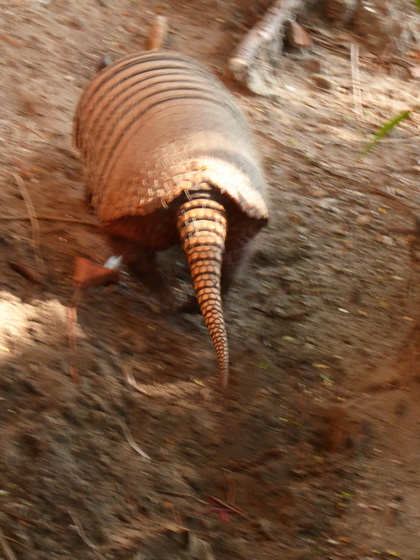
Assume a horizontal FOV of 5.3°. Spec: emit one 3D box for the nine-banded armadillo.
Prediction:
[{"bbox_3d":[-0.042,-0.106,5.067,0.205,0.200,0.680,-5,24,-12],"label":"nine-banded armadillo"}]

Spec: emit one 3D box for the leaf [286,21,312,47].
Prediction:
[{"bbox_3d":[0.113,-0.312,5.770,0.030,0.022,0.034,4,23,9],"label":"leaf"}]

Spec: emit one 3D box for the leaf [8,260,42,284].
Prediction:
[{"bbox_3d":[-0.205,-0.008,5.073,0.020,0.014,0.045,-18,29,-36],"label":"leaf"}]

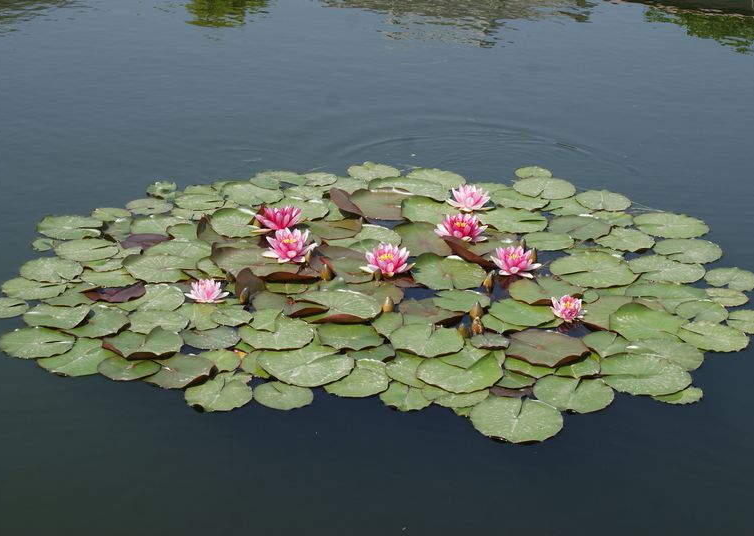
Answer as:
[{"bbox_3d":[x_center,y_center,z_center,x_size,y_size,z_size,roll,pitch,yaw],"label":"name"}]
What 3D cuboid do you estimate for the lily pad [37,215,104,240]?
[{"bbox_3d":[-0.867,-0.115,4.723,0.187,0.020,0.187,0,23,0],"label":"lily pad"}]

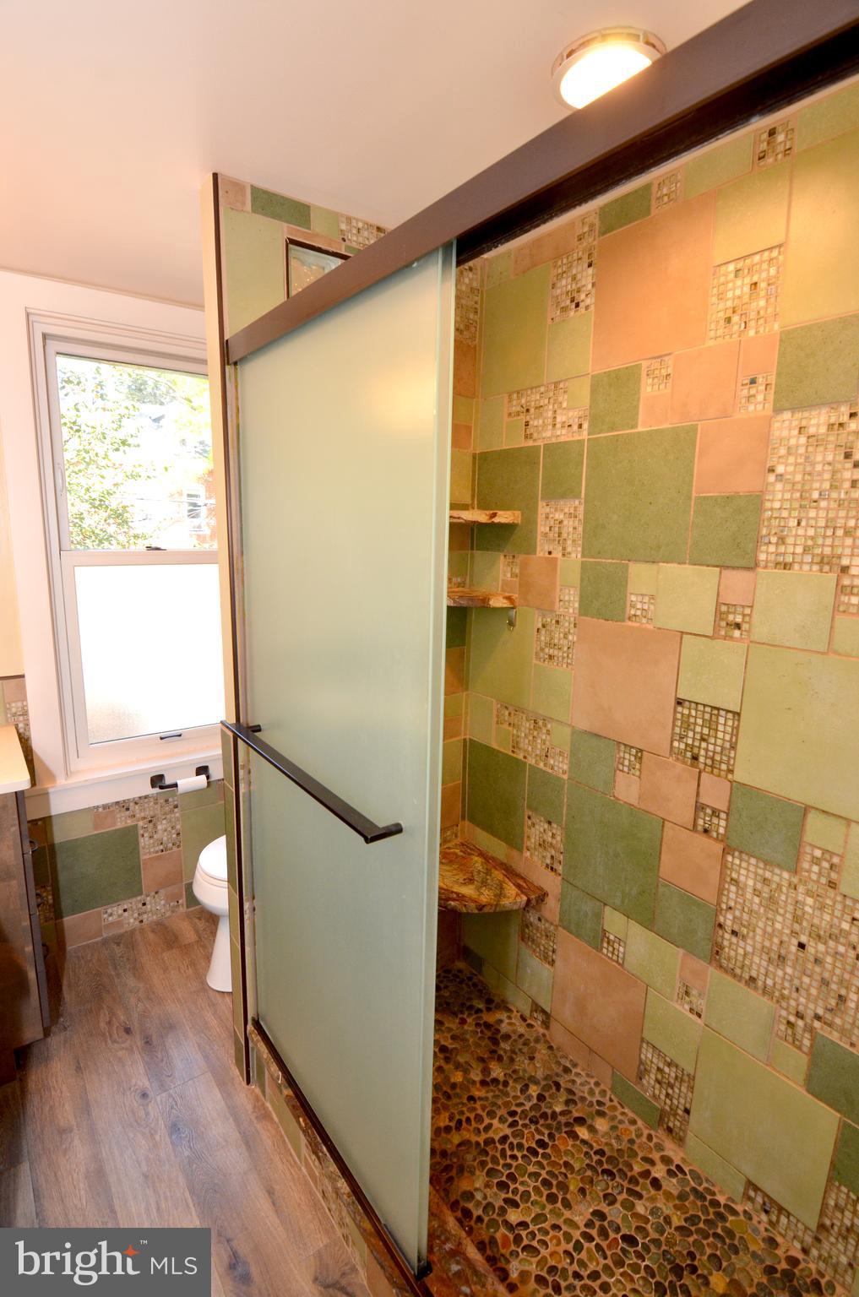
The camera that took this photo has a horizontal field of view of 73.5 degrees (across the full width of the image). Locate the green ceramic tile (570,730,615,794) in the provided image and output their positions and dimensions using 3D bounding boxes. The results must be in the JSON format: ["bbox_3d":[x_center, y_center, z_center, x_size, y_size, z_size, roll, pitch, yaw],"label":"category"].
[{"bbox_3d":[0.455,0.313,1.597,0.010,0.150,0.150,-6,12,-35],"label":"green ceramic tile"}]

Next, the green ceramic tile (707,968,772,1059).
[{"bbox_3d":[0.711,0.835,1.313,0.011,0.149,0.149,-6,12,-35],"label":"green ceramic tile"}]

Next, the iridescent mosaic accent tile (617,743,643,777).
[{"bbox_3d":[0.522,0.289,1.495,0.008,0.074,0.074,-6,12,-35],"label":"iridescent mosaic accent tile"}]

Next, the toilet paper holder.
[{"bbox_3d":[-0.991,0.543,2.331,0.223,0.062,0.092,-7,12,-36],"label":"toilet paper holder"}]

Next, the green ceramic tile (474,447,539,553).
[{"bbox_3d":[0.233,-0.440,1.730,0.010,0.298,0.254,-8,14,-38],"label":"green ceramic tile"}]

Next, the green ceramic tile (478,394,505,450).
[{"bbox_3d":[0.201,-0.702,1.797,0.010,0.152,0.113,-7,13,-36],"label":"green ceramic tile"}]

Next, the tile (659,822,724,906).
[{"bbox_3d":[0.636,0.520,1.399,0.010,0.151,0.149,-7,13,-36],"label":"tile"}]

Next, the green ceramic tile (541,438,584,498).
[{"bbox_3d":[0.376,-0.485,1.590,0.012,0.152,0.149,-7,12,-36],"label":"green ceramic tile"}]

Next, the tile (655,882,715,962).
[{"bbox_3d":[0.622,0.660,1.399,0.010,0.145,0.148,-6,13,-35],"label":"tile"}]

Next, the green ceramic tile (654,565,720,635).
[{"bbox_3d":[0.590,-0.113,1.321,0.010,0.150,0.150,-6,13,-35],"label":"green ceramic tile"}]

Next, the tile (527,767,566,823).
[{"bbox_3d":[0.356,0.443,1.742,0.010,0.149,0.152,-6,13,-35],"label":"tile"}]

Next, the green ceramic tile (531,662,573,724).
[{"bbox_3d":[0.365,0.131,1.697,0.010,0.150,0.150,-6,12,-35],"label":"green ceramic tile"}]

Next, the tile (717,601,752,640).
[{"bbox_3d":[0.657,-0.057,1.234,0.010,0.073,0.071,-6,13,-35],"label":"tile"}]

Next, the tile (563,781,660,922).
[{"bbox_3d":[0.498,0.561,1.595,0.010,0.307,0.305,-7,13,-36],"label":"tile"}]

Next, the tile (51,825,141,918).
[{"bbox_3d":[-1.309,0.878,2.274,0.303,0.309,0.010,-7,13,-36],"label":"tile"}]

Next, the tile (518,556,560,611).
[{"bbox_3d":[0.322,-0.192,1.689,0.010,0.150,0.154,-6,13,-35],"label":"tile"}]

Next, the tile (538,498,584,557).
[{"bbox_3d":[0.374,-0.331,1.618,0.012,0.152,0.149,-7,12,-36],"label":"tile"}]

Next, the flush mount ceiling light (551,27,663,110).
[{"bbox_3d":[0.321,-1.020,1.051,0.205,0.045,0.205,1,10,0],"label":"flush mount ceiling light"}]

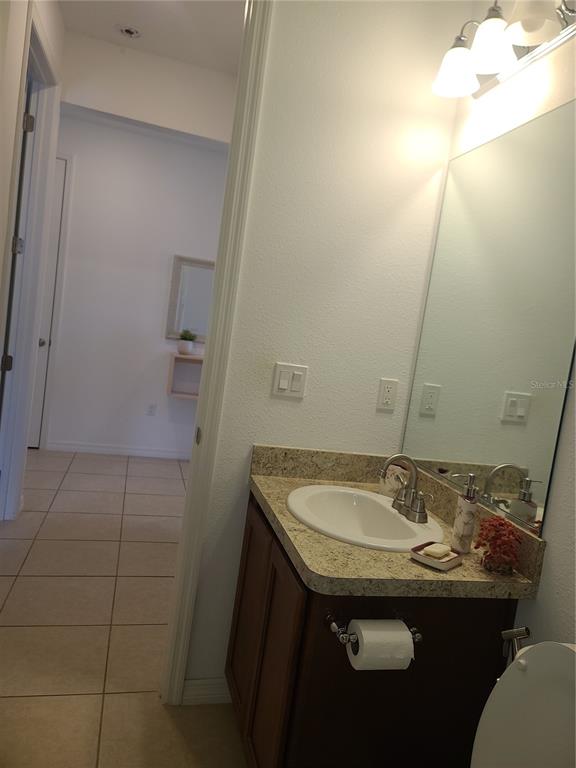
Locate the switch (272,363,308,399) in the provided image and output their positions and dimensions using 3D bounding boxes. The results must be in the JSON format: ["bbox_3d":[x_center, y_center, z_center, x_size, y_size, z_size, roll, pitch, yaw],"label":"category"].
[{"bbox_3d":[0.009,-0.009,1.921,0.116,0.116,0.012,6,5,-15],"label":"switch"}]

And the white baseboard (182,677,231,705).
[{"bbox_3d":[-0.273,1.104,2.002,0.208,0.098,0.014,6,6,-15],"label":"white baseboard"}]

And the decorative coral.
[{"bbox_3d":[0.515,0.395,1.375,0.108,0.125,0.108,6,6,-15],"label":"decorative coral"}]

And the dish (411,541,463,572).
[{"bbox_3d":[0.367,0.422,1.363,0.089,0.022,0.110,12,7,41],"label":"dish"}]

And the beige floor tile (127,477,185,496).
[{"bbox_3d":[-1.049,0.821,4.428,0.463,0.010,0.455,6,6,-15],"label":"beige floor tile"}]

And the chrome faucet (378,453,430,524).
[{"bbox_3d":[0.338,0.301,1.662,0.152,0.184,0.225,6,6,-15],"label":"chrome faucet"}]

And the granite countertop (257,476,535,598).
[{"bbox_3d":[0.234,0.415,1.633,0.564,0.041,0.786,6,6,-15],"label":"granite countertop"}]

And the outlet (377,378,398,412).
[{"bbox_3d":[0.363,0.040,2.019,0.072,0.116,0.010,6,5,-15],"label":"outlet"}]

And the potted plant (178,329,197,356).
[{"bbox_3d":[-0.916,-0.378,5.078,0.150,0.225,0.150,6,5,-15],"label":"potted plant"}]

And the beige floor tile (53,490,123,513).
[{"bbox_3d":[-1.384,0.830,3.872,0.459,0.010,0.455,6,5,-15],"label":"beige floor tile"}]

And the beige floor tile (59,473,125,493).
[{"bbox_3d":[-1.498,0.774,4.310,0.459,0.010,0.455,6,5,-15],"label":"beige floor tile"}]

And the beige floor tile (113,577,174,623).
[{"bbox_3d":[-0.598,1.044,2.679,0.459,0.010,0.455,6,5,-15],"label":"beige floor tile"}]

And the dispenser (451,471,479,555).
[{"bbox_3d":[0.467,0.340,1.464,0.092,0.203,0.064,5,6,-25],"label":"dispenser"}]

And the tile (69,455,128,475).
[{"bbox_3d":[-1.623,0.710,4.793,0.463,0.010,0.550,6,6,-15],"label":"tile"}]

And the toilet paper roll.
[{"bbox_3d":[0.190,0.540,1.151,0.109,0.093,0.093,6,6,-15],"label":"toilet paper roll"}]

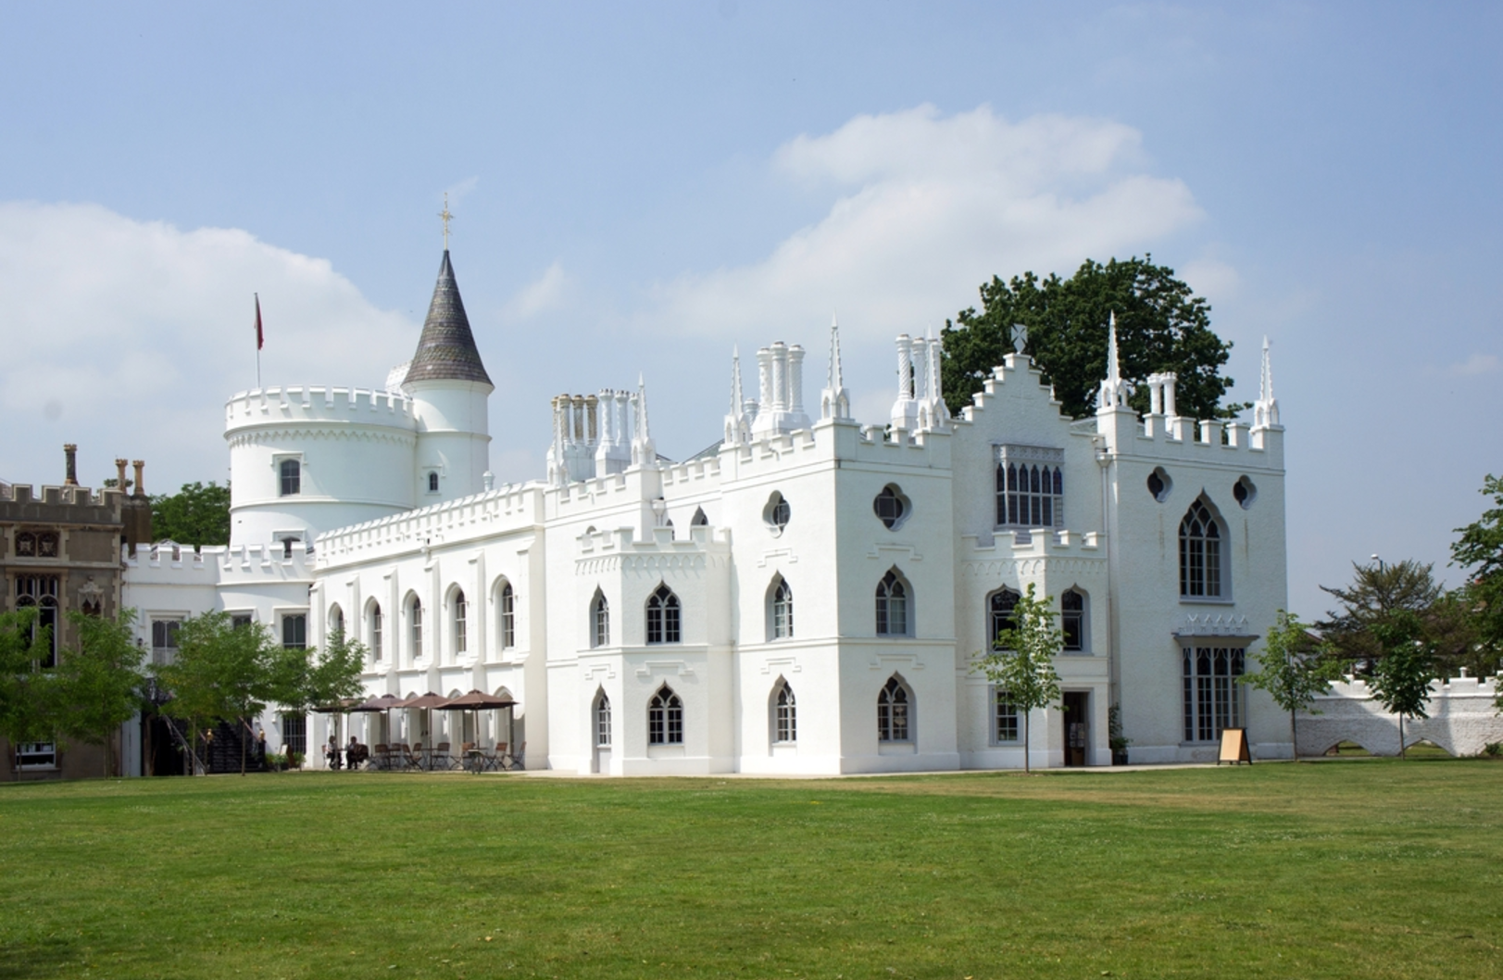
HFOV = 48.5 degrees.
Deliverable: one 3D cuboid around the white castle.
[{"bbox_3d":[-5.962,-0.975,63.884,22.900,22.740,46.300,4,-9,-35],"label":"white castle"}]

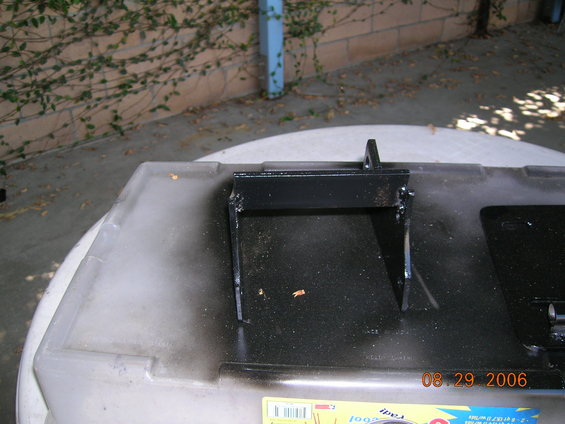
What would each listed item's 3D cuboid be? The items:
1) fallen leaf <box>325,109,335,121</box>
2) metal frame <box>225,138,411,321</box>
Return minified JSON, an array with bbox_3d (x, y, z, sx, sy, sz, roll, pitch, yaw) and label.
[{"bbox_3d":[0.230,-0.478,2.719,0.050,0.025,0.080,-1,35,0],"label":"fallen leaf"},{"bbox_3d":[0.030,-0.008,0.513,0.148,0.119,0.172,-2,35,-2],"label":"metal frame"}]

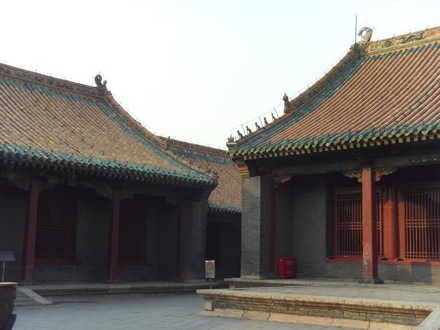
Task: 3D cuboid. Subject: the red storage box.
[{"bbox_3d":[2.395,3.684,22.694,0.280,0.764,0.655,-6,-11,40],"label":"red storage box"}]

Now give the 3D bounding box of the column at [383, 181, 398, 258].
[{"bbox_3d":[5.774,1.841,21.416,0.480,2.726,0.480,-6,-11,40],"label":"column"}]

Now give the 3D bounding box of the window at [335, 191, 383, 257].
[{"bbox_3d":[4.808,2.015,22.164,1.823,2.346,0.120,-6,-11,40],"label":"window"}]

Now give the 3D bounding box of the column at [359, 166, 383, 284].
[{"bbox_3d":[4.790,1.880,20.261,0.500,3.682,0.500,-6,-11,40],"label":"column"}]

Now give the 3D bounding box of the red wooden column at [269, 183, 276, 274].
[{"bbox_3d":[1.904,2.236,22.789,0.330,3.297,0.330,1,-8,0],"label":"red wooden column"}]

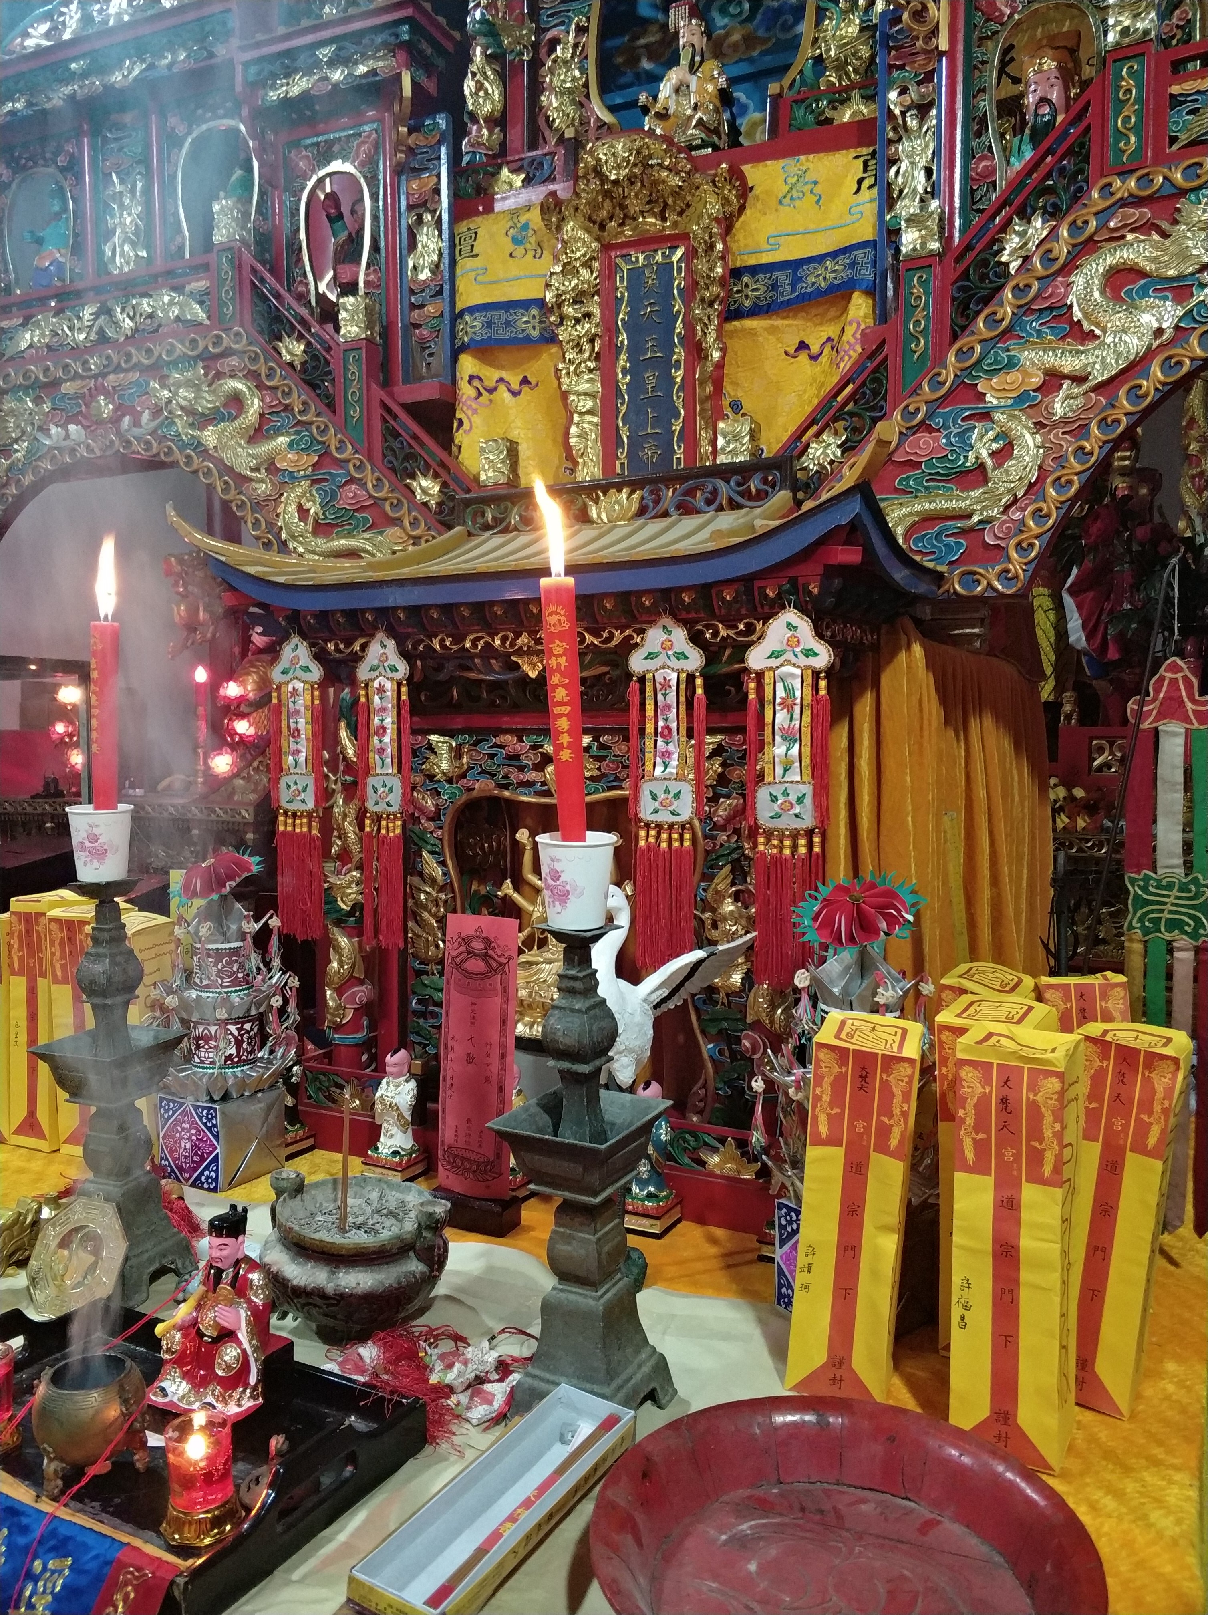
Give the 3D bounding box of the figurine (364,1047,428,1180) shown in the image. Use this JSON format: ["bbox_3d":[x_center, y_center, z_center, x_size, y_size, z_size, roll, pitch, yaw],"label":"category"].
[{"bbox_3d":[-0.289,0.417,1.738,0.065,0.176,0.062,2,5,25],"label":"figurine"}]

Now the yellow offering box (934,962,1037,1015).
[{"bbox_3d":[0.434,0.361,1.429,0.088,0.339,0.086,2,5,29],"label":"yellow offering box"}]

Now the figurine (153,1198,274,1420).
[{"bbox_3d":[-0.343,0.438,1.111,0.088,0.170,0.082,2,5,25],"label":"figurine"}]

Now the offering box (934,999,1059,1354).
[{"bbox_3d":[0.389,0.372,1.249,0.093,0.343,0.086,4,6,38],"label":"offering box"}]

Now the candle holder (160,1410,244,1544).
[{"bbox_3d":[-0.314,0.507,0.978,0.062,0.094,0.062,2,5,25],"label":"candle holder"}]

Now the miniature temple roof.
[{"bbox_3d":[-0.069,-0.345,1.713,1.020,0.160,0.370,2,5,28],"label":"miniature temple roof"}]

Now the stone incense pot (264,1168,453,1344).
[{"bbox_3d":[-0.261,0.466,1.323,0.215,0.147,0.190,2,5,26],"label":"stone incense pot"}]

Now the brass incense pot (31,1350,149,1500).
[{"bbox_3d":[-0.421,0.506,1.038,0.090,0.088,0.090,0,5,0],"label":"brass incense pot"}]

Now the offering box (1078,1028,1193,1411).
[{"bbox_3d":[0.471,0.378,1.174,0.088,0.339,0.086,9,8,29],"label":"offering box"}]

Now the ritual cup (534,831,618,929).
[{"bbox_3d":[-0.024,0.065,1.112,0.072,0.079,0.072,0,5,0],"label":"ritual cup"}]

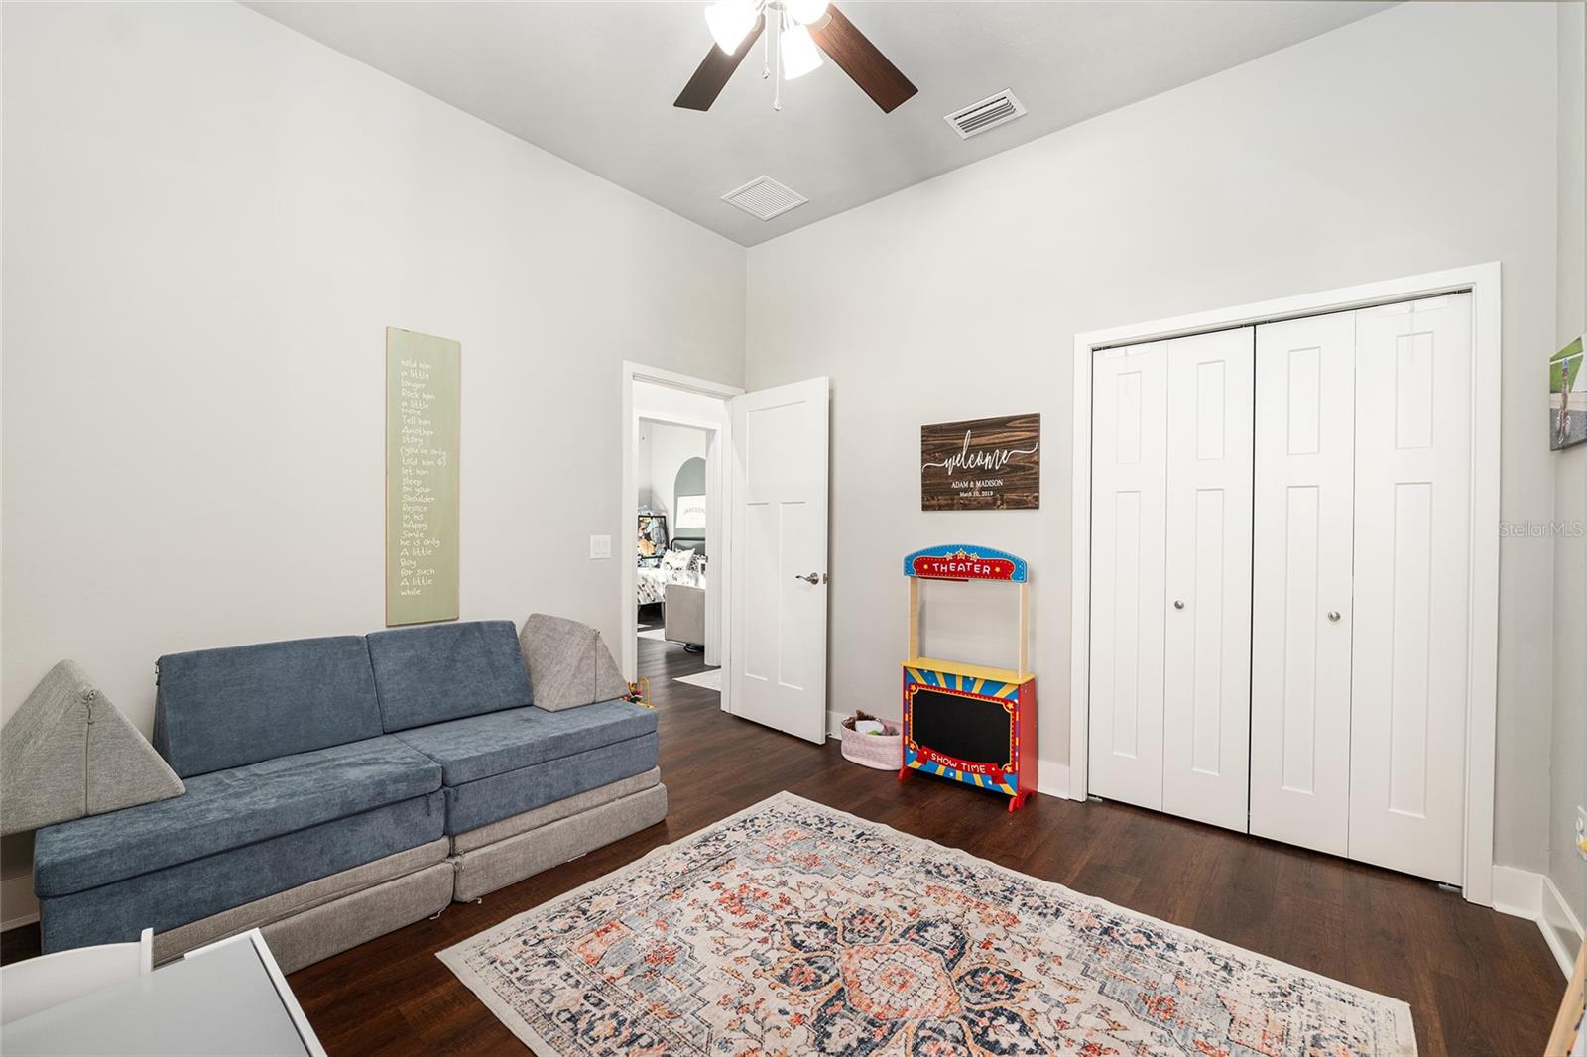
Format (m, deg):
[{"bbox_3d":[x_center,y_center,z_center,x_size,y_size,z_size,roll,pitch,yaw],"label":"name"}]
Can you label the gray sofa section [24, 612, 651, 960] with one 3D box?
[{"bbox_3d":[-1.413,0.816,2.257,0.870,0.790,1.700,1,0,41],"label":"gray sofa section"}]

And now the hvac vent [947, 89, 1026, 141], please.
[{"bbox_3d":[0.868,-1.853,2.788,0.300,0.025,0.205,1,0,38],"label":"hvac vent"}]

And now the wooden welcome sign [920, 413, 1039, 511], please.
[{"bbox_3d":[0.932,-0.318,3.105,0.610,0.450,0.022,1,0,38],"label":"wooden welcome sign"}]

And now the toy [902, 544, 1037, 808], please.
[{"bbox_3d":[0.816,0.655,2.949,0.585,1.150,0.275,1,0,38],"label":"toy"}]

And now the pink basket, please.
[{"bbox_3d":[0.448,1.137,3.280,0.410,0.180,0.310,1,0,38],"label":"pink basket"}]

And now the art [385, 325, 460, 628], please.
[{"bbox_3d":[-1.606,-0.215,2.680,0.022,1.250,0.290,1,0,41],"label":"art"}]

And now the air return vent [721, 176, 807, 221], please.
[{"bbox_3d":[-0.160,-1.865,3.525,0.350,0.025,0.350,1,0,38],"label":"air return vent"}]

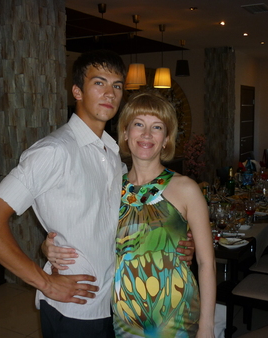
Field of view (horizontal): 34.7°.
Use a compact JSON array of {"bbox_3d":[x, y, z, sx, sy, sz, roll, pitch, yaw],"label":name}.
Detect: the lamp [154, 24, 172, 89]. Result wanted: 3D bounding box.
[{"bbox_3d":[0.370,-1.459,5.590,0.222,0.803,0.222,0,8,0],"label":"lamp"}]

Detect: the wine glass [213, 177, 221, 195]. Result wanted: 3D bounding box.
[{"bbox_3d":[0.873,0.174,4.480,0.075,0.188,0.075,4,9,30],"label":"wine glass"}]

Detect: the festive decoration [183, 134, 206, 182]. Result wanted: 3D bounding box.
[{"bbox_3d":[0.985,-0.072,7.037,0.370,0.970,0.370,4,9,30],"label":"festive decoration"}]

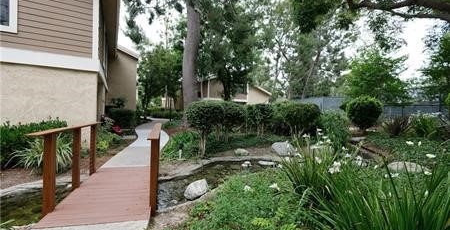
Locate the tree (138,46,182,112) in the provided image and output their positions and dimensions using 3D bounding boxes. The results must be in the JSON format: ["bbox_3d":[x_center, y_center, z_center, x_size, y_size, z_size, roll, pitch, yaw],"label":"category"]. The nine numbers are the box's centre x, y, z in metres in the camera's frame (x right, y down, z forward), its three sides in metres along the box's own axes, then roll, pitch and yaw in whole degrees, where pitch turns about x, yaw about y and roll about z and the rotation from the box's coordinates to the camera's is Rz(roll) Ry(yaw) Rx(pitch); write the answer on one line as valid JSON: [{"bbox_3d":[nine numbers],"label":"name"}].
[{"bbox_3d":[-5.504,-2.944,16.000,3.900,5.900,3.700,0,0,0],"label":"tree"}]

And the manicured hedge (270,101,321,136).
[{"bbox_3d":[3.650,0.180,9.700,2.600,1.720,1.600,0,0,-12],"label":"manicured hedge"}]

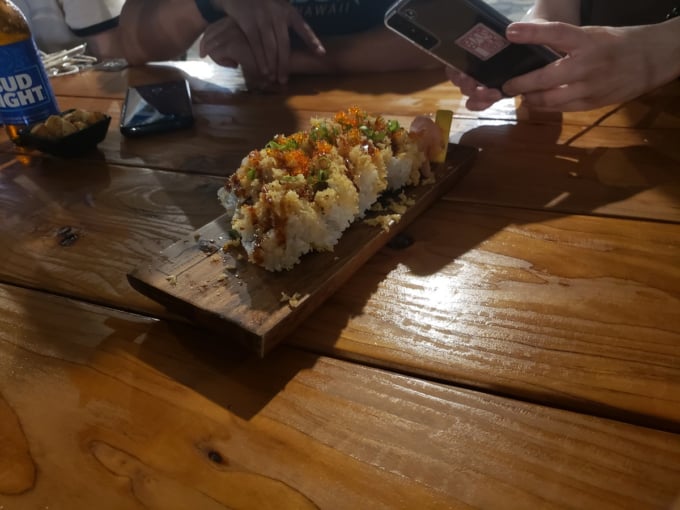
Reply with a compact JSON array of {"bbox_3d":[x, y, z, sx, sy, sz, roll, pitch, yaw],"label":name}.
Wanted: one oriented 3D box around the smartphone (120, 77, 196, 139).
[{"bbox_3d":[-0.228,-0.188,0.642,0.079,0.011,0.165,-12,35,-11],"label":"smartphone"}]

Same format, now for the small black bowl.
[{"bbox_3d":[-0.289,-0.128,0.549,0.068,0.027,0.071,12,38,22],"label":"small black bowl"}]

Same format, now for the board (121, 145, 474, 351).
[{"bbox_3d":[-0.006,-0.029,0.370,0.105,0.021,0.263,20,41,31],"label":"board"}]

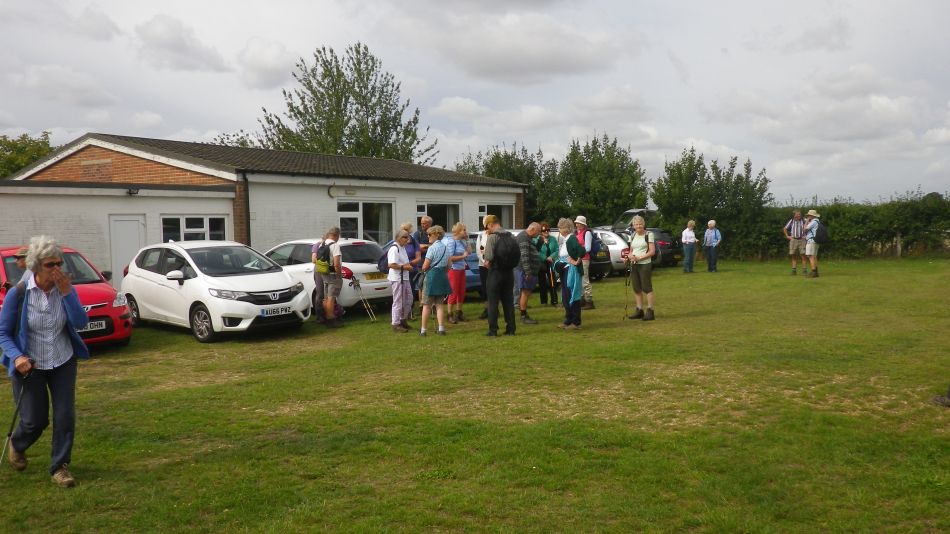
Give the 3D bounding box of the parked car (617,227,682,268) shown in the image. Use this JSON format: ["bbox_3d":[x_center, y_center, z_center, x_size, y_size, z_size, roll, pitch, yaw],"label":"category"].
[{"bbox_3d":[5.137,-0.720,25.184,1.820,1.470,4.450,-5,5,-44],"label":"parked car"}]

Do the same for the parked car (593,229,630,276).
[{"bbox_3d":[3.368,-0.506,22.267,4.350,1.490,1.780,2,5,42],"label":"parked car"}]

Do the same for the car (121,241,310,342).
[{"bbox_3d":[-4.520,0.325,12.220,3.990,1.530,1.710,3,5,41],"label":"car"}]

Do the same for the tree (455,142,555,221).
[{"bbox_3d":[1.335,-2.891,30.875,4.300,4.990,4.000,-1,4,0],"label":"tree"}]

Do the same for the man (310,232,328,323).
[{"bbox_3d":[-2.781,0.212,12.693,0.500,1.650,0.360,1,4,27],"label":"man"}]

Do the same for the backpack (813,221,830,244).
[{"bbox_3d":[9.450,-0.937,19.150,0.330,0.560,0.340,0,4,22],"label":"backpack"}]

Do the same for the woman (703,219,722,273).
[{"bbox_3d":[7.196,-0.647,21.412,0.520,1.570,0.340,2,5,30],"label":"woman"}]

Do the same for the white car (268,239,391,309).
[{"bbox_3d":[-3.290,0.140,14.650,4.050,1.480,1.740,3,5,41],"label":"white car"}]

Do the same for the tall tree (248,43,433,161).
[{"bbox_3d":[-7.128,-6.254,37.654,9.800,11.150,9.200,-1,4,0],"label":"tall tree"}]

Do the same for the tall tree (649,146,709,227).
[{"bbox_3d":[8.479,-2.618,29.160,2.500,4.600,2.500,0,4,16],"label":"tall tree"}]

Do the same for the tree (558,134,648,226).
[{"bbox_3d":[5.262,-2.855,28.876,3.900,5.010,3.700,-1,4,0],"label":"tree"}]

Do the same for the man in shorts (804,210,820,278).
[{"bbox_3d":[9.165,-0.622,19.145,0.450,1.800,0.500,0,4,22],"label":"man in shorts"}]

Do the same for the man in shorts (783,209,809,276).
[{"bbox_3d":[8.885,-0.634,19.546,0.580,1.790,0.400,-1,4,8],"label":"man in shorts"}]

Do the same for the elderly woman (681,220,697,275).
[{"bbox_3d":[6.655,-0.643,21.950,0.500,1.630,0.400,-4,4,-32],"label":"elderly woman"}]

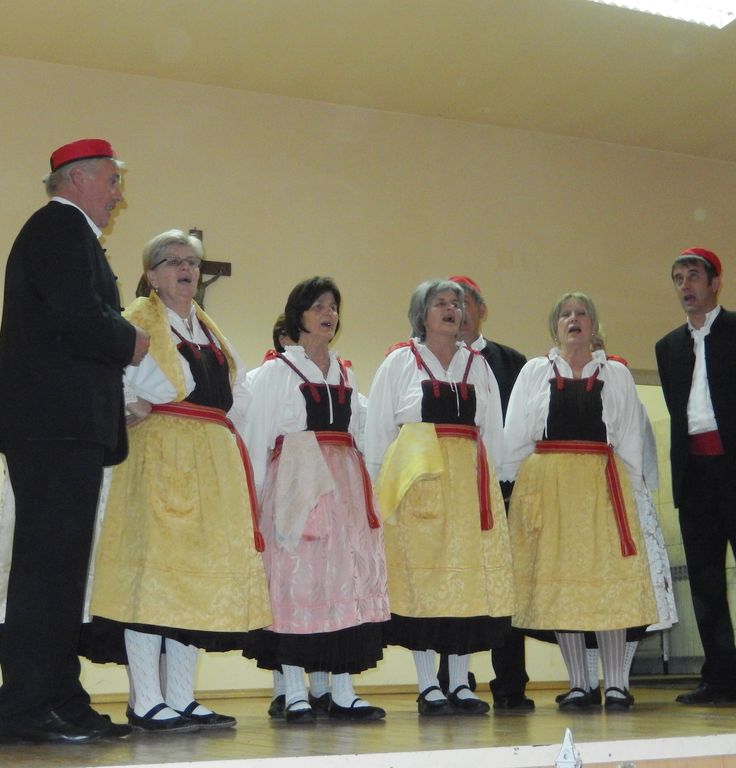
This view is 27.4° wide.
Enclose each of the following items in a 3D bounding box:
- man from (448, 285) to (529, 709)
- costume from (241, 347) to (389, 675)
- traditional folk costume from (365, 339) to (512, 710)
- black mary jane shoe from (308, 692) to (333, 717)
[{"bbox_3d":[0.443,0.410,6.167,0.520,1.780,0.360,0,-10,-5],"label":"man"},{"bbox_3d":[-0.187,0.448,5.476,0.550,1.191,0.460,5,-12,-31],"label":"costume"},{"bbox_3d":[0.269,0.519,5.697,0.540,1.411,0.440,3,-11,-24],"label":"traditional folk costume"},{"bbox_3d":[-0.164,1.164,5.511,0.090,0.094,0.250,-2,-10,3],"label":"black mary jane shoe"}]

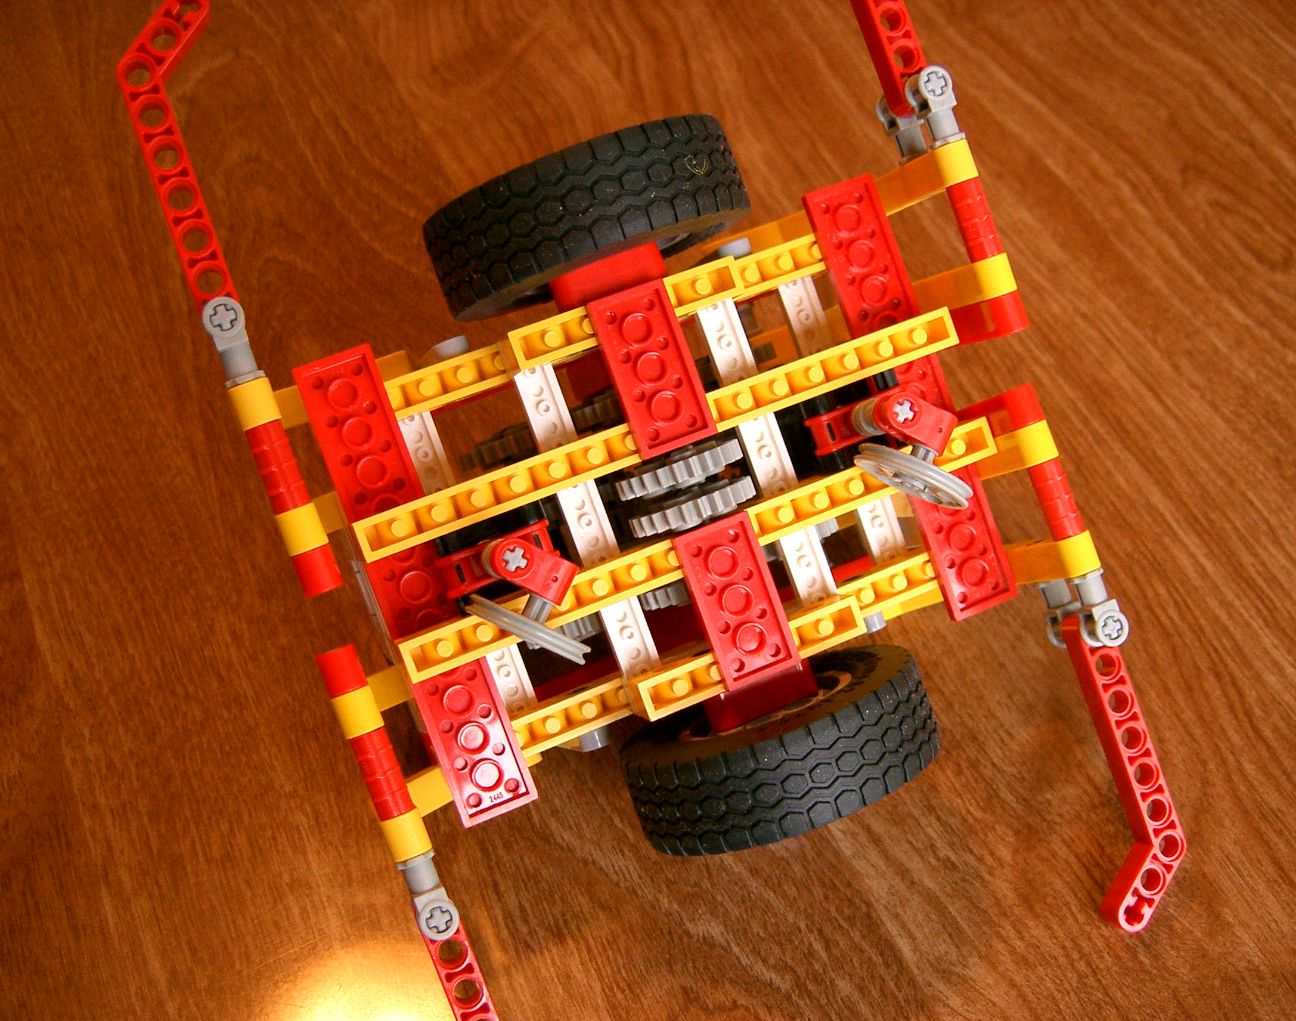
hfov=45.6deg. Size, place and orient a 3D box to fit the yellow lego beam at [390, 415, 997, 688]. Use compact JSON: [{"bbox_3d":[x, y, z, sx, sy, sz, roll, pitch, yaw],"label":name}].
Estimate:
[{"bbox_3d":[0.012,0.007,0.308,0.128,0.010,0.008,-21,93,-13],"label":"yellow lego beam"}]

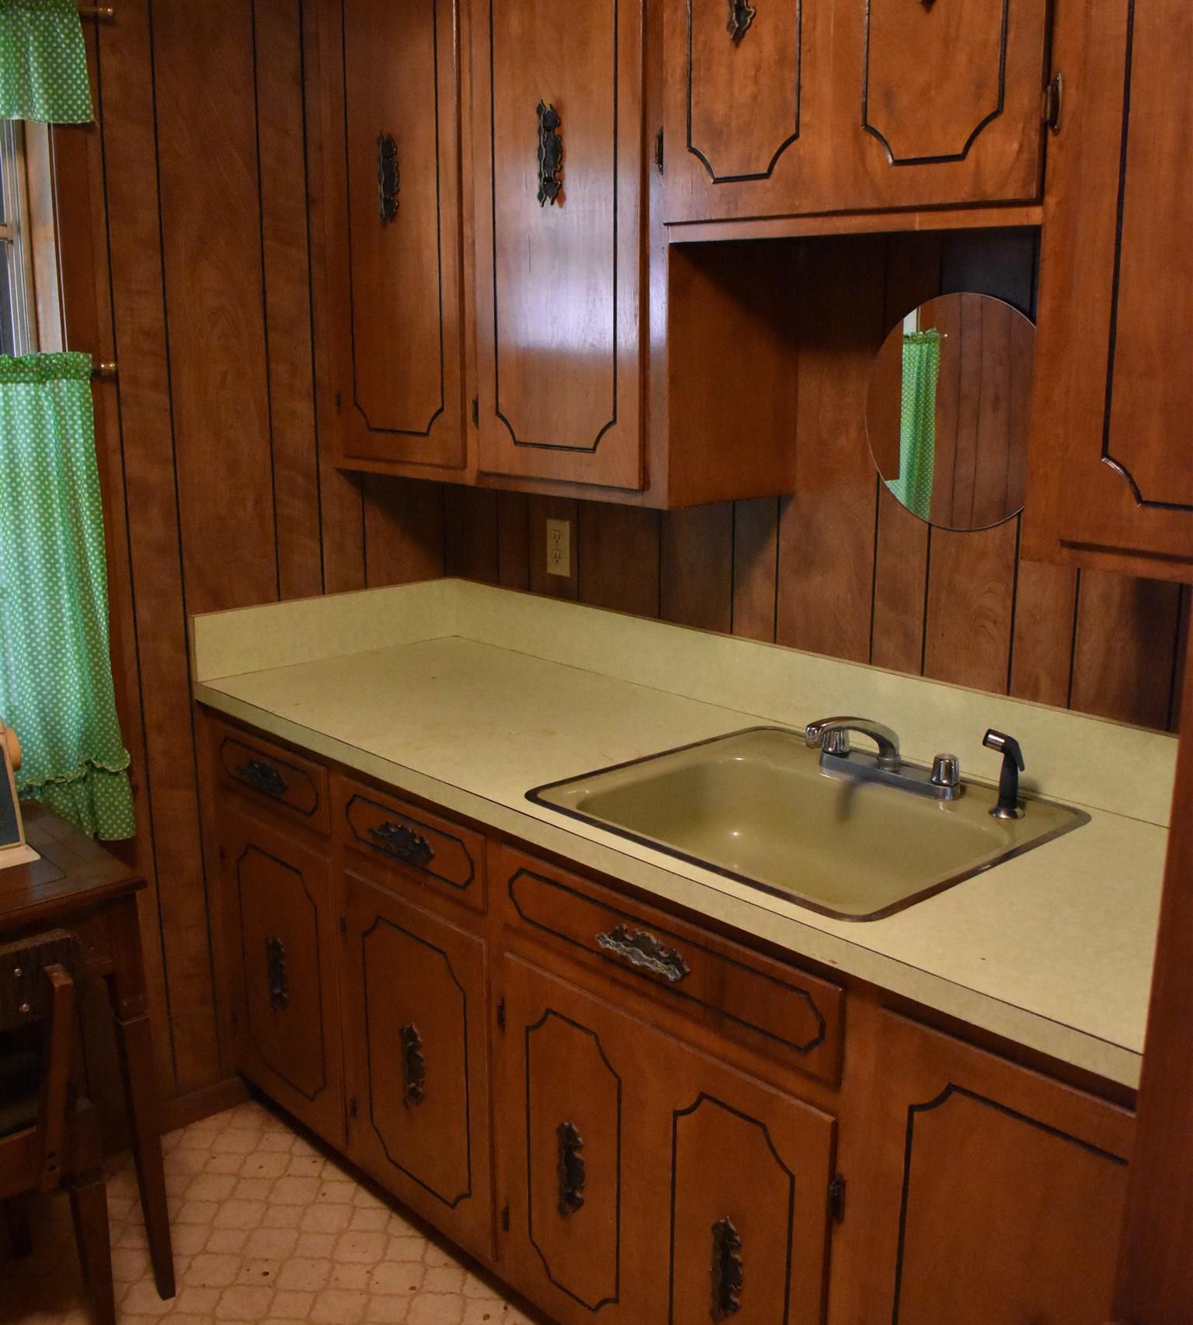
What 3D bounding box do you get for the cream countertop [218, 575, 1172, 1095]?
[{"bbox_3d":[0.152,0.119,2.034,0.634,0.166,2.082,-11,17,-41],"label":"cream countertop"}]

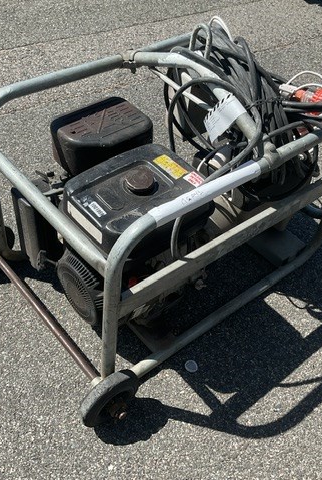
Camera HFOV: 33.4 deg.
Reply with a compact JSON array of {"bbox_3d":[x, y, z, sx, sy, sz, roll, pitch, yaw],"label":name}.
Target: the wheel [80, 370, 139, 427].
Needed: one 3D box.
[{"bbox_3d":[-0.121,0.388,1.310,0.167,0.167,0.043,-28,55,-30],"label":"wheel"}]

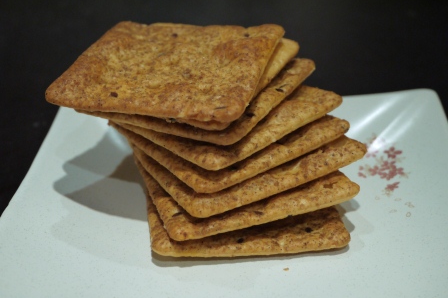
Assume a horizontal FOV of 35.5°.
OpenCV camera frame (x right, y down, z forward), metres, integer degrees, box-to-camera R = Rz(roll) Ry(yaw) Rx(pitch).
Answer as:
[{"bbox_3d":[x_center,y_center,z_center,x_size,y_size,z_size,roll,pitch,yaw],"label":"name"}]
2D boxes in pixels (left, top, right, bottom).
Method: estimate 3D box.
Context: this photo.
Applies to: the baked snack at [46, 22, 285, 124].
[{"bbox_3d":[-0.017,-0.027,0.213,0.059,0.005,0.059,6,35,16],"label":"baked snack"}]

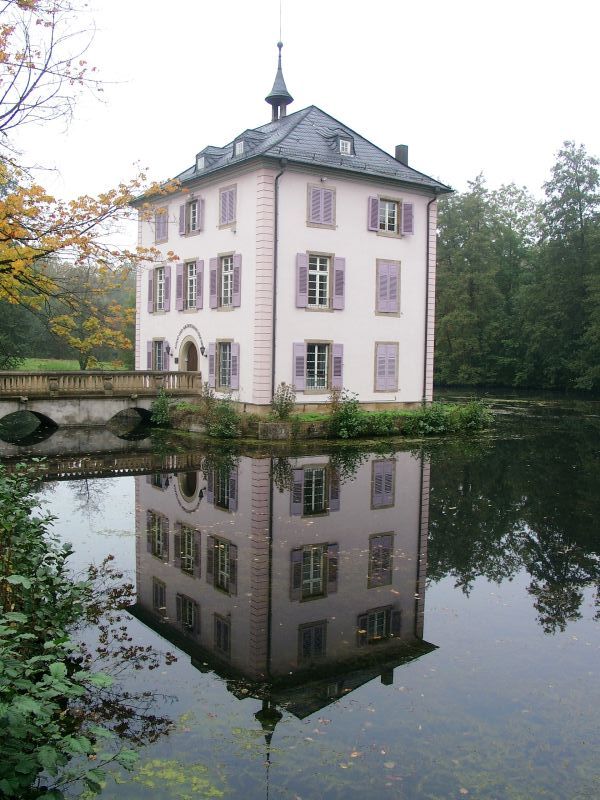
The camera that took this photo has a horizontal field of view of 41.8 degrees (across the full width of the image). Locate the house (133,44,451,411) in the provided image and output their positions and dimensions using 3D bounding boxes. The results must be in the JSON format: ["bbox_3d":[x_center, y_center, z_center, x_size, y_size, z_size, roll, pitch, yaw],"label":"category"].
[{"bbox_3d":[-0.976,-8.474,37.966,10.340,17.080,12.790,-2,5,-35],"label":"house"}]

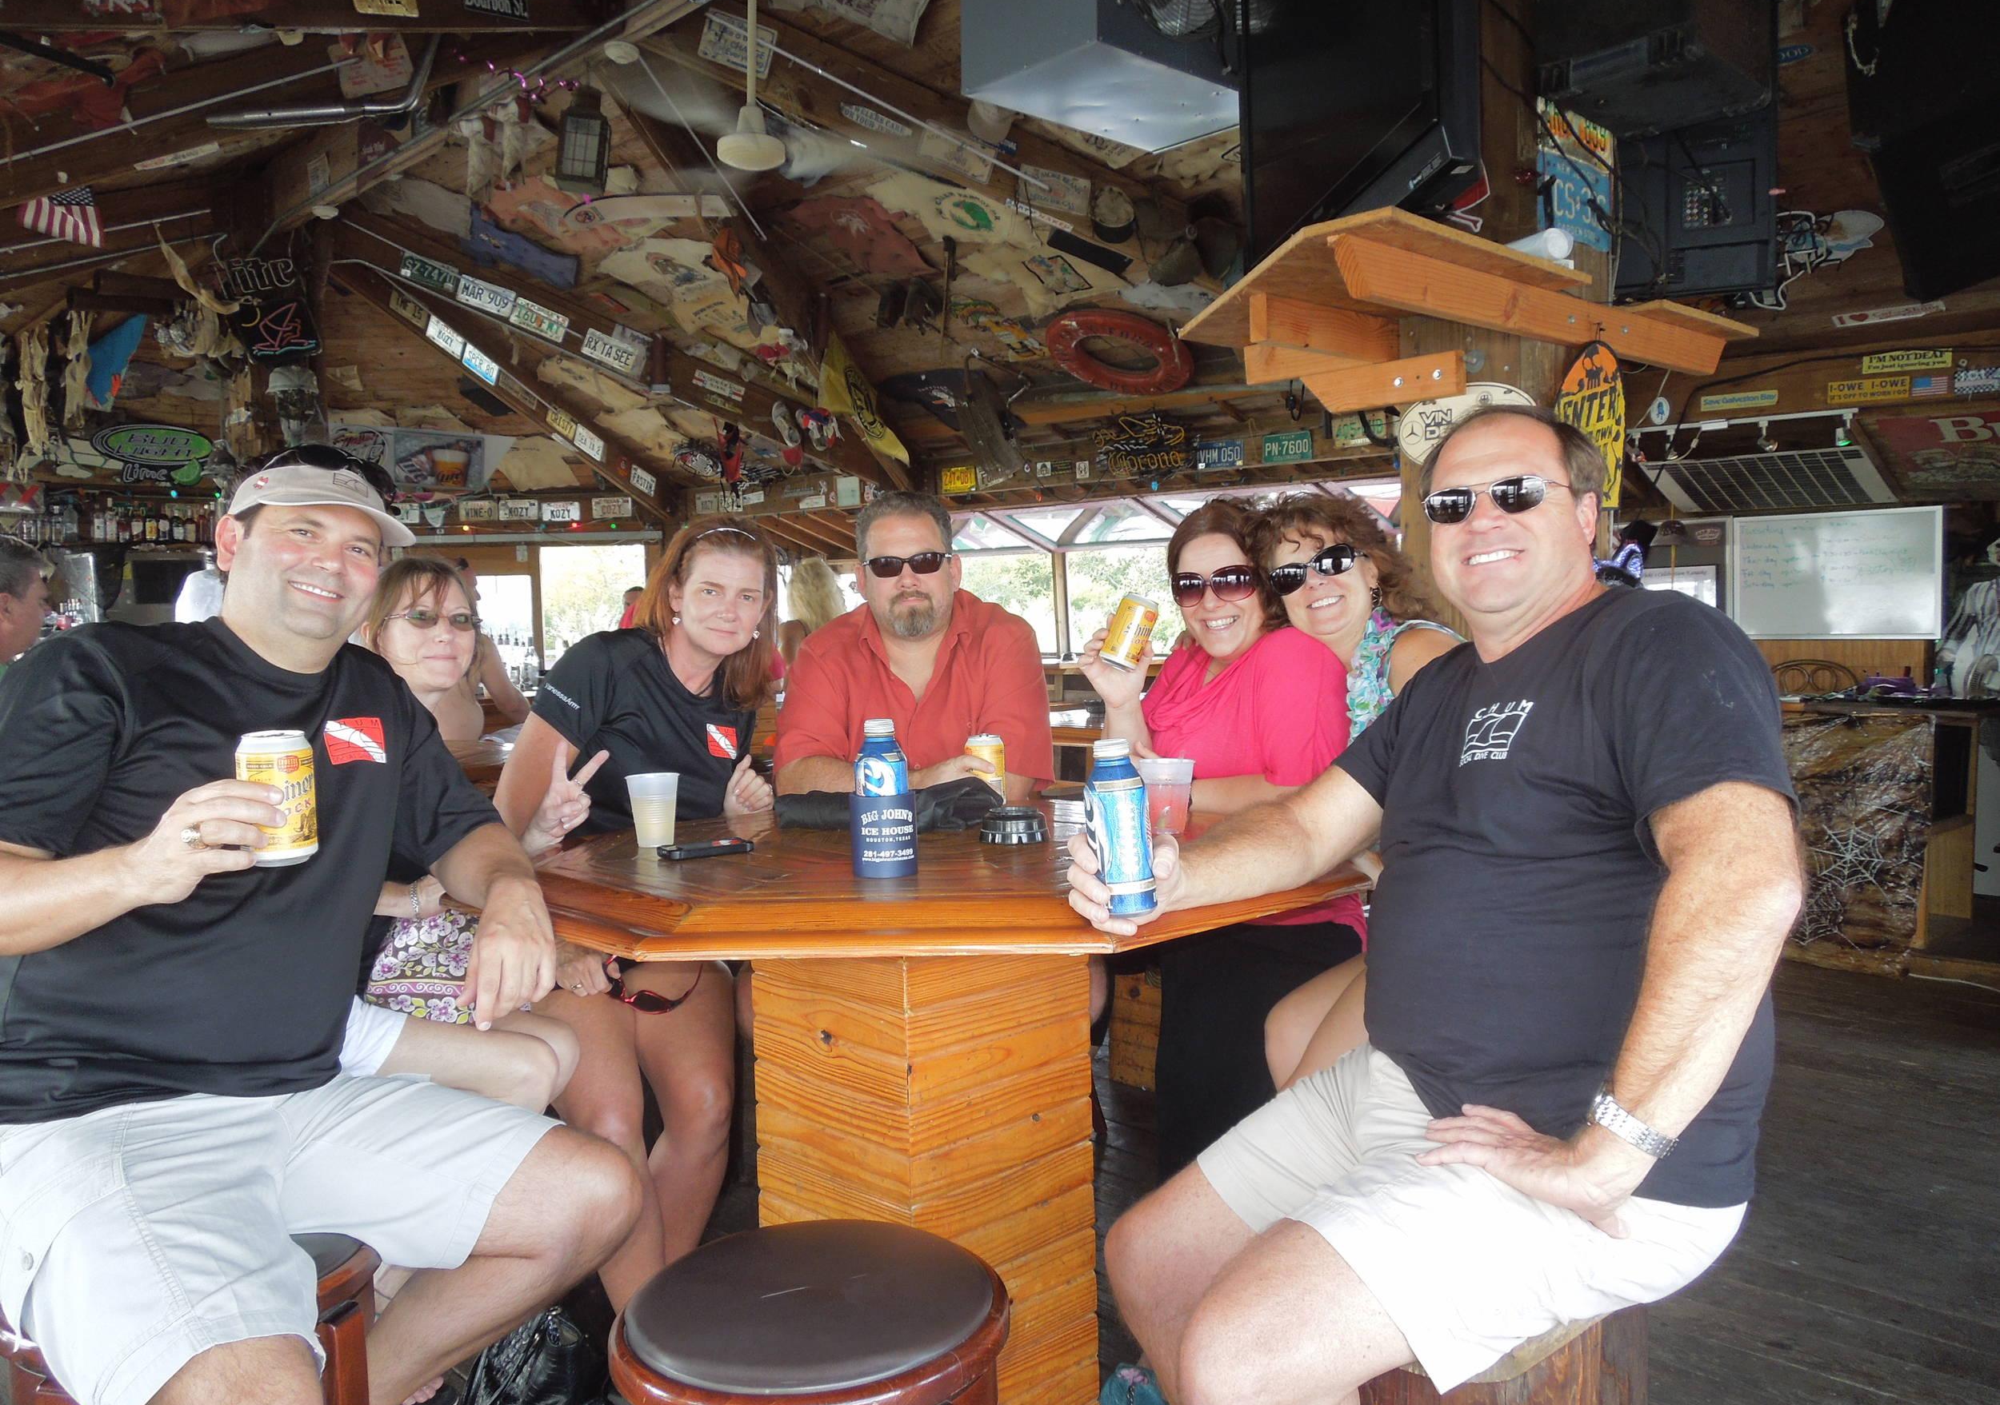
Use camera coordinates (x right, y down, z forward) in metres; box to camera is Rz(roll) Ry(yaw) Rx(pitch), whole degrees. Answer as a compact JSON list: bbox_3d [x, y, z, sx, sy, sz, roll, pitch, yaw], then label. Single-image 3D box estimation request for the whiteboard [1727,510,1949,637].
[{"bbox_3d":[4.040,-0.617,7.000,0.030,0.620,0.930,-4,5,-43],"label":"whiteboard"}]

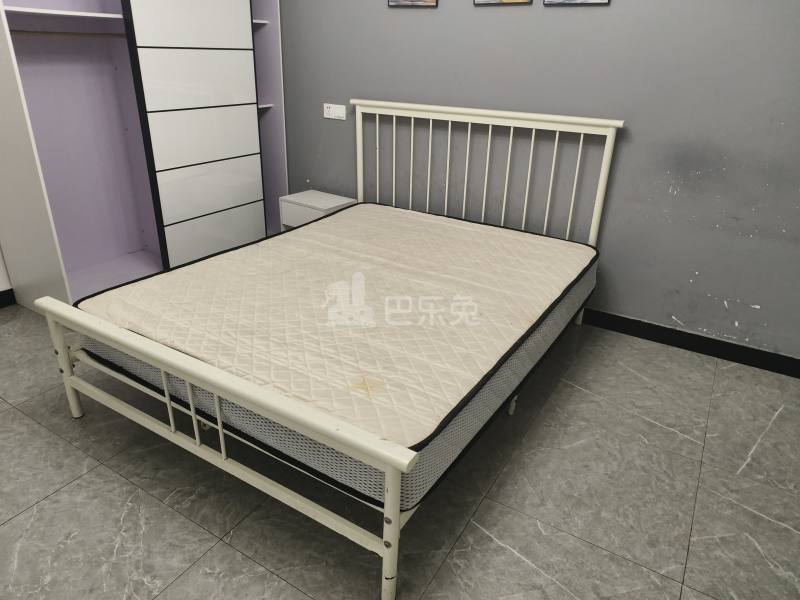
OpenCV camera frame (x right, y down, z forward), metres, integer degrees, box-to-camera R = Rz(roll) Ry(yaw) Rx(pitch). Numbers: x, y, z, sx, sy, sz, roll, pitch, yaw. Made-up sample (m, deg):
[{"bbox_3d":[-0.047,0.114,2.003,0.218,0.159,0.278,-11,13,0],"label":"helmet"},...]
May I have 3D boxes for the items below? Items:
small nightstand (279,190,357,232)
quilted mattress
[{"bbox_3d":[-0.542,-0.436,3.600,0.415,0.497,0.300,18,29,32],"label":"small nightstand"},{"bbox_3d":[-0.072,-0.048,2.352,1.473,0.170,1.973,16,27,29],"label":"quilted mattress"}]

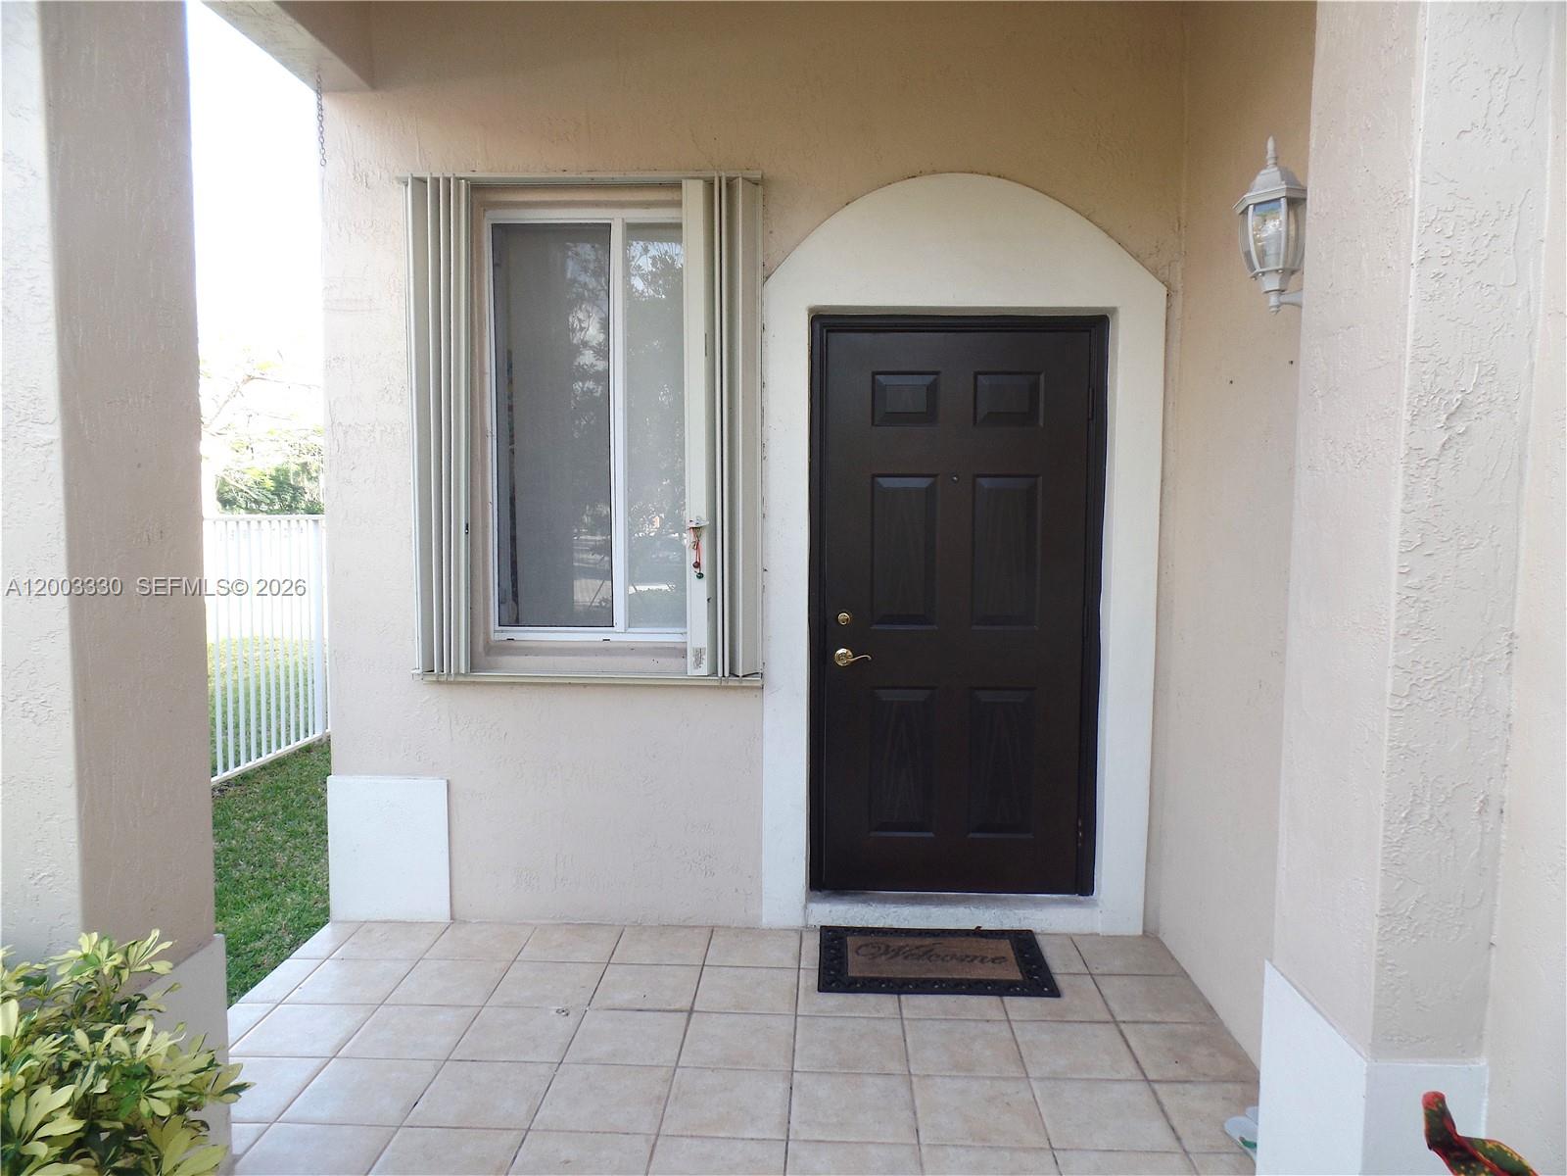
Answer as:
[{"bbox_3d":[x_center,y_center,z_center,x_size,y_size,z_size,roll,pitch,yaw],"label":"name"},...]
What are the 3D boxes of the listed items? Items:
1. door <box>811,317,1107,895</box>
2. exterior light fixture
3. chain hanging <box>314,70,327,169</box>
[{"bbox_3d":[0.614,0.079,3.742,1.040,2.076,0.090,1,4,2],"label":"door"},{"bbox_3d":[1.168,-0.849,2.438,0.210,0.405,0.172,1,4,2],"label":"exterior light fixture"},{"bbox_3d":[-1.507,-1.525,3.393,0.027,0.303,0.025,1,4,2],"label":"chain hanging"}]

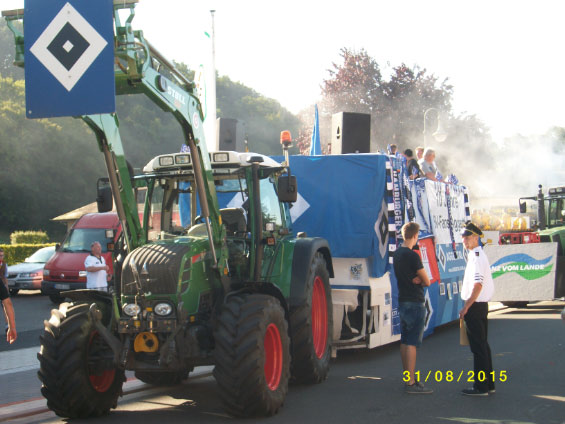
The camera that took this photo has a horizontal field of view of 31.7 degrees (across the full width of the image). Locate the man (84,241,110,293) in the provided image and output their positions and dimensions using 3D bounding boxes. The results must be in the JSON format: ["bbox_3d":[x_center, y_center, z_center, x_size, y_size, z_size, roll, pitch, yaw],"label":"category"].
[{"bbox_3d":[-3.706,1.467,20.000,0.420,1.750,0.520,-3,-2,44],"label":"man"}]

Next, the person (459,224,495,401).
[{"bbox_3d":[2.070,1.017,10.600,0.400,1.820,0.500,-1,-2,-18],"label":"person"}]

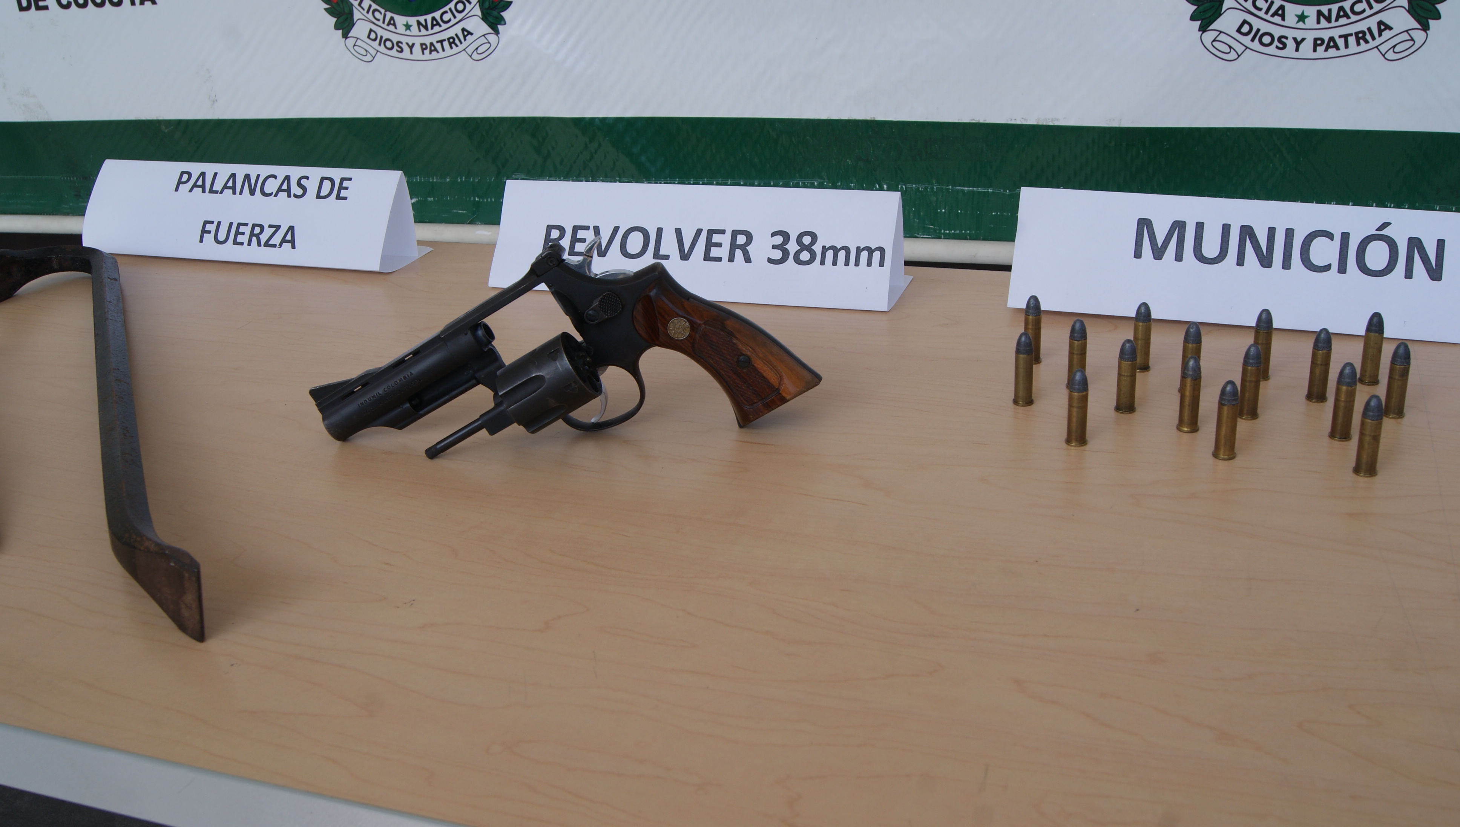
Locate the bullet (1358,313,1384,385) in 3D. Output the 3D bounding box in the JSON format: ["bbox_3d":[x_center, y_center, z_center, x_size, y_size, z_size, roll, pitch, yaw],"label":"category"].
[{"bbox_3d":[0.333,-0.034,0.693,0.011,0.039,0.011,-3,25,2],"label":"bullet"}]

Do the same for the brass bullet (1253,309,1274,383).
[{"bbox_3d":[0.283,-0.037,0.713,0.011,0.039,0.011,5,26,19],"label":"brass bullet"}]

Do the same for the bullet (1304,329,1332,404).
[{"bbox_3d":[0.299,-0.025,0.679,0.011,0.039,0.011,-3,25,2],"label":"bullet"}]

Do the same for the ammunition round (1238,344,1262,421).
[{"bbox_3d":[0.259,-0.016,0.666,0.011,0.039,0.011,-3,25,2],"label":"ammunition round"}]

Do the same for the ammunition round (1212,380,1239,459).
[{"bbox_3d":[0.234,0.002,0.629,0.011,0.039,0.011,-3,25,2],"label":"ammunition round"}]

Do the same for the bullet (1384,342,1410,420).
[{"bbox_3d":[0.327,-0.017,0.657,0.011,0.039,0.011,-3,25,2],"label":"bullet"}]

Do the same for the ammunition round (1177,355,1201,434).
[{"bbox_3d":[0.227,-0.010,0.661,0.011,0.039,0.011,5,26,19],"label":"ammunition round"}]

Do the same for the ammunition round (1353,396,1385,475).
[{"bbox_3d":[0.291,0.009,0.608,0.011,0.039,0.011,5,26,19],"label":"ammunition round"}]

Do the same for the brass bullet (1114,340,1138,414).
[{"bbox_3d":[0.204,-0.020,0.686,0.011,0.039,0.011,5,26,19],"label":"brass bullet"}]

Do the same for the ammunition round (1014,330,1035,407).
[{"bbox_3d":[0.154,-0.024,0.703,0.011,0.039,0.011,5,26,19],"label":"ammunition round"}]

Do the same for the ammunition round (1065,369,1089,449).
[{"bbox_3d":[0.171,-0.003,0.655,0.011,0.039,0.011,5,26,19],"label":"ammunition round"}]

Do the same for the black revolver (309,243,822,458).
[{"bbox_3d":[-0.089,-0.008,0.684,0.241,0.133,0.060,-28,17,14],"label":"black revolver"}]

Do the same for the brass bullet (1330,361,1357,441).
[{"bbox_3d":[0.293,-0.006,0.639,0.011,0.039,0.011,-3,25,2],"label":"brass bullet"}]

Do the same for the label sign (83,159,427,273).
[{"bbox_3d":[-0.374,-0.155,1.029,0.283,0.064,0.060,5,27,19],"label":"label sign"}]

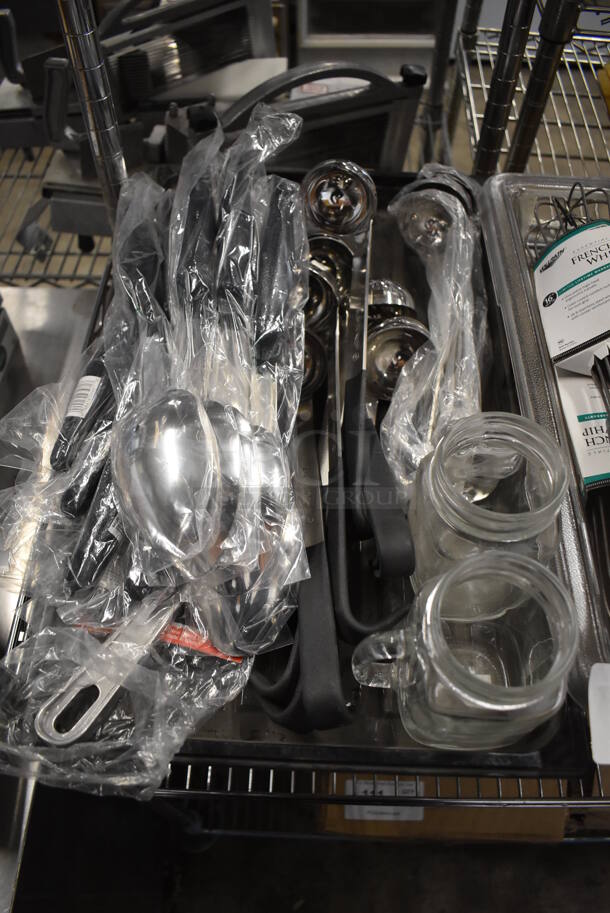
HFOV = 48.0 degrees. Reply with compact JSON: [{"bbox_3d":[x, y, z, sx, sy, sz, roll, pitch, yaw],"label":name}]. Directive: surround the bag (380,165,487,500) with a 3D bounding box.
[{"bbox_3d":[0.112,-0.121,0.568,0.080,0.070,0.340,4,52,5],"label":"bag"}]

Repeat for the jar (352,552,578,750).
[{"bbox_3d":[0.081,0.114,0.379,0.106,0.141,0.078,-1,57,1],"label":"jar"}]

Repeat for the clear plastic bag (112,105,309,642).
[{"bbox_3d":[-0.064,-0.095,0.508,0.126,0.120,0.430,-3,52,0],"label":"clear plastic bag"}]

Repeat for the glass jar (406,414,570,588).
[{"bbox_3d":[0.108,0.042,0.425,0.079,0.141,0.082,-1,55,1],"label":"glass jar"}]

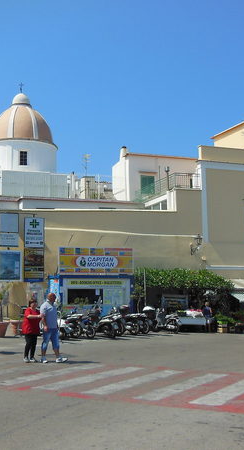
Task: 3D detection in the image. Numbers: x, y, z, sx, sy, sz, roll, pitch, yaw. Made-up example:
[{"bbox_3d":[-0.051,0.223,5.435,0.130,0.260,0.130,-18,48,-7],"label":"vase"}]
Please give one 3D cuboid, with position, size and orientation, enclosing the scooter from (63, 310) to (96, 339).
[{"bbox_3d":[-1.732,4.154,24.600,0.720,1.150,1.850,4,-9,-33],"label":"scooter"}]

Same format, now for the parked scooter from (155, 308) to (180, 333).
[{"bbox_3d":[2.247,4.716,29.100,0.700,1.150,1.800,6,-10,-43],"label":"parked scooter"}]

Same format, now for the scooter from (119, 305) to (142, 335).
[{"bbox_3d":[0.349,4.424,27.384,0.700,1.262,1.850,4,-9,-35],"label":"scooter"}]

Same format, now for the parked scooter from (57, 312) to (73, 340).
[{"bbox_3d":[-2.723,4.199,24.883,0.700,1.250,1.850,4,-9,-35],"label":"parked scooter"}]

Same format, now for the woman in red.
[{"bbox_3d":[-2.243,2.613,14.604,0.450,1.570,0.550,-8,-10,41],"label":"woman in red"}]

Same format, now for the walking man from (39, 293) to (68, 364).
[{"bbox_3d":[-1.726,2.603,14.850,0.680,1.730,0.550,-5,-9,29],"label":"walking man"}]

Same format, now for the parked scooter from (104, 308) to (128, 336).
[{"bbox_3d":[-0.240,4.265,25.700,0.720,1.170,1.850,3,-9,-29],"label":"parked scooter"}]

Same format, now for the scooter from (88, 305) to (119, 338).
[{"bbox_3d":[-0.797,4.281,26.089,0.700,1.333,1.850,4,-9,-35],"label":"scooter"}]

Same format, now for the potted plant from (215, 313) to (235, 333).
[{"bbox_3d":[5.340,5.105,30.700,0.950,1.030,0.900,2,-8,-18],"label":"potted plant"}]

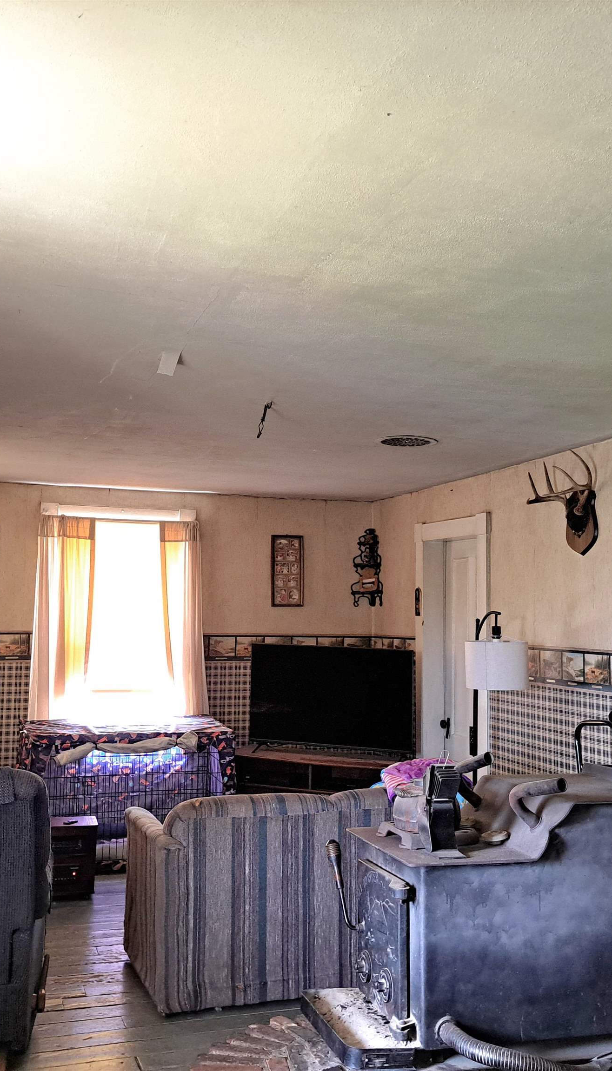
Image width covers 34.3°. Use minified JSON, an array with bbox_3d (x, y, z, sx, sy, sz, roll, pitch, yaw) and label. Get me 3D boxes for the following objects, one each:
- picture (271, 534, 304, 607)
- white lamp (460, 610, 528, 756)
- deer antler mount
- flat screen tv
[{"bbox_3d":[-0.128,0.264,7.295,0.248,0.522,0.025,2,-5,-18],"label":"picture"},{"bbox_3d":[0.918,1.124,5.020,0.320,1.480,0.460,4,-5,-38],"label":"white lamp"},{"bbox_3d":[1.237,-0.153,4.823,0.280,0.500,0.370,2,-5,-18],"label":"deer antler mount"},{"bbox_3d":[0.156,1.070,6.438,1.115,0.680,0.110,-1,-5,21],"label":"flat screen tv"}]

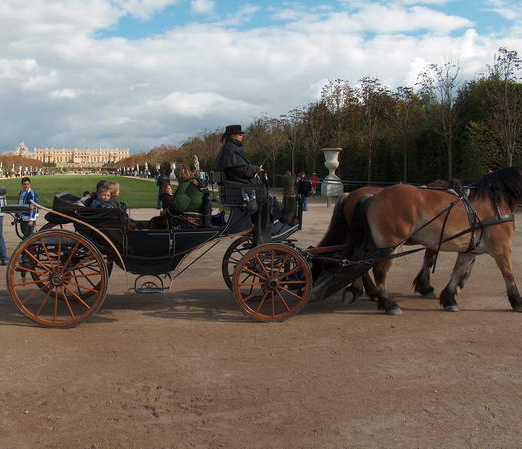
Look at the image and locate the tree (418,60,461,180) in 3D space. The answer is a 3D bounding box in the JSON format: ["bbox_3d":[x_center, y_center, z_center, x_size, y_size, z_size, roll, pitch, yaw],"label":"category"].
[{"bbox_3d":[12.326,-6.428,44.019,3.048,9.517,3.048,0,4,0],"label":"tree"}]

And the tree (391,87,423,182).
[{"bbox_3d":[11.432,-6.392,49.810,2.505,8.553,2.505,0,4,0],"label":"tree"}]

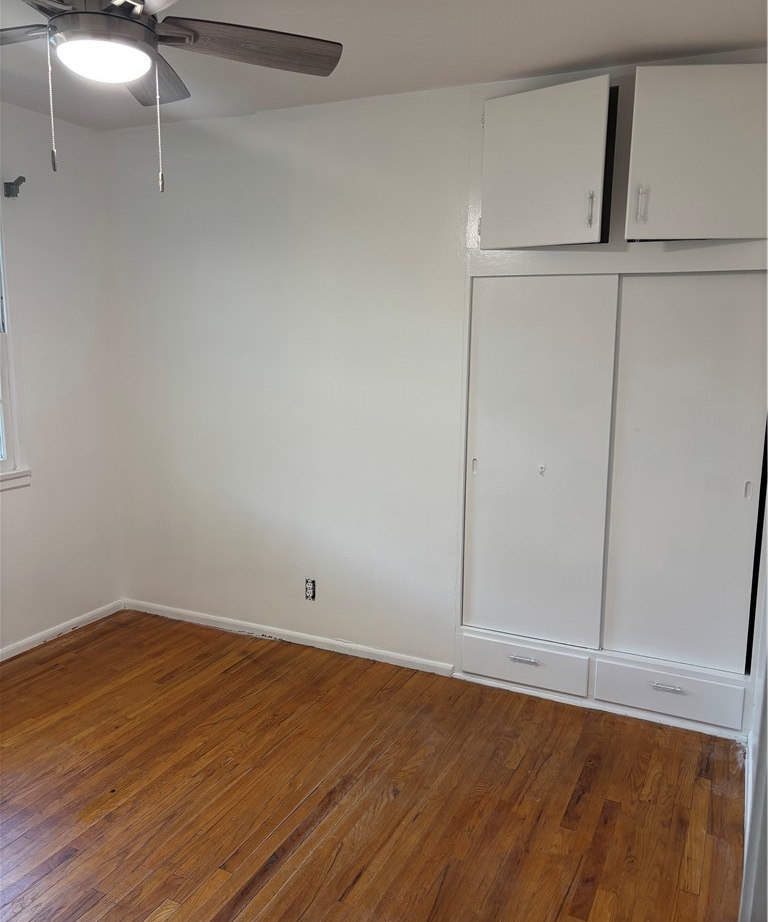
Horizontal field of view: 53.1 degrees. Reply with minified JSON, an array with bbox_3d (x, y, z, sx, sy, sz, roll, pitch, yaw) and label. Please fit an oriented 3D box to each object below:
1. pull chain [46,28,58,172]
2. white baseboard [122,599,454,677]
[{"bbox_3d":[-0.732,-0.793,1.696,0.010,0.298,0.010,5,11,24],"label":"pull chain"},{"bbox_3d":[-0.543,0.850,3.755,1.885,0.055,0.016,5,11,24],"label":"white baseboard"}]

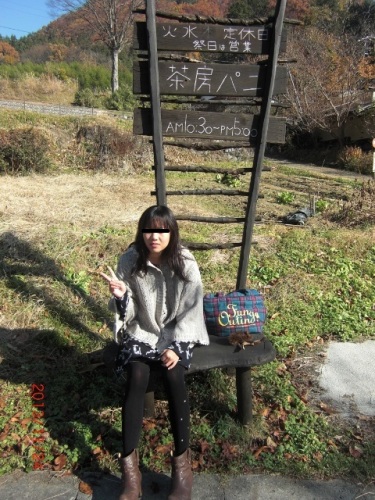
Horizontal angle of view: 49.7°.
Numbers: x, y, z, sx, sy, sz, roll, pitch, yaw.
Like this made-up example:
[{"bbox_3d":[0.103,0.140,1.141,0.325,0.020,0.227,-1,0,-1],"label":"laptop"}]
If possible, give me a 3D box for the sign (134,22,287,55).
[{"bbox_3d":[0.135,-1.128,2.145,0.820,0.145,0.025,-2,6,-8],"label":"sign"}]

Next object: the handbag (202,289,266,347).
[{"bbox_3d":[0.268,0.356,2.262,0.345,0.250,0.120,-3,10,-10],"label":"handbag"}]

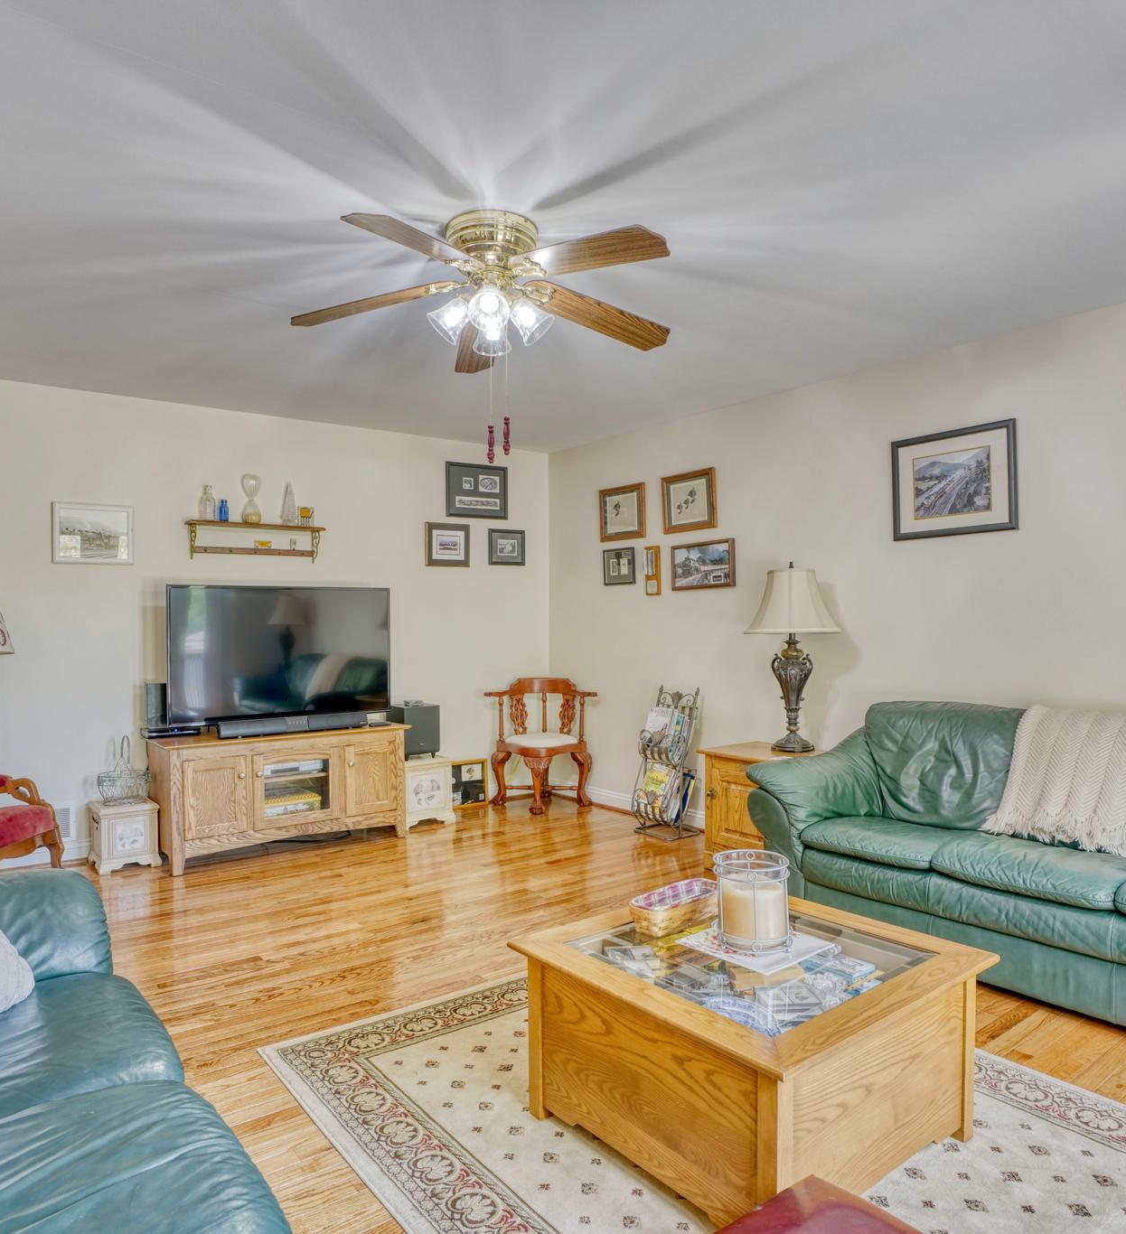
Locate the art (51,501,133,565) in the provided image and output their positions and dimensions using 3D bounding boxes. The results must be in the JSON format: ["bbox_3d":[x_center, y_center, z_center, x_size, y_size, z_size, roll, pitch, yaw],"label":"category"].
[{"bbox_3d":[-2.309,-0.406,4.047,0.351,0.291,0.023,0,0,-36],"label":"art"}]

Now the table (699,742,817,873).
[{"bbox_3d":[1.037,0.966,4.086,0.530,0.585,0.500,0,0,-39],"label":"table"}]

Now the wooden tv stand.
[{"bbox_3d":[-1.525,0.944,4.512,1.300,0.630,0.480,0,0,-35],"label":"wooden tv stand"}]

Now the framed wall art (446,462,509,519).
[{"bbox_3d":[-0.544,-0.800,5.265,0.451,0.343,0.026,0,0,-36],"label":"framed wall art"}]

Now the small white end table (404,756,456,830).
[{"bbox_3d":[-0.894,1.069,5.028,0.370,0.380,0.320,0,0,-35],"label":"small white end table"}]

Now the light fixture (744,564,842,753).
[{"bbox_3d":[1.037,0.179,3.714,0.444,0.838,0.444,0,0,0],"label":"light fixture"}]

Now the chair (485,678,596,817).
[{"bbox_3d":[-0.137,0.797,5.212,0.711,0.794,0.595,0,0,5],"label":"chair"}]

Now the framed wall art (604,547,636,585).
[{"bbox_3d":[0.345,-0.304,5.007,0.021,0.223,0.294,0,0,-36],"label":"framed wall art"}]

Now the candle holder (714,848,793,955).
[{"bbox_3d":[0.471,0.704,2.046,0.188,0.195,0.188,0,0,0],"label":"candle holder"}]

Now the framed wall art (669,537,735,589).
[{"bbox_3d":[0.808,-0.298,4.778,0.025,0.279,0.481,0,0,-39],"label":"framed wall art"}]

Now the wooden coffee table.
[{"bbox_3d":[0.455,1.027,2.000,0.850,0.450,0.820,0,0,-38],"label":"wooden coffee table"}]

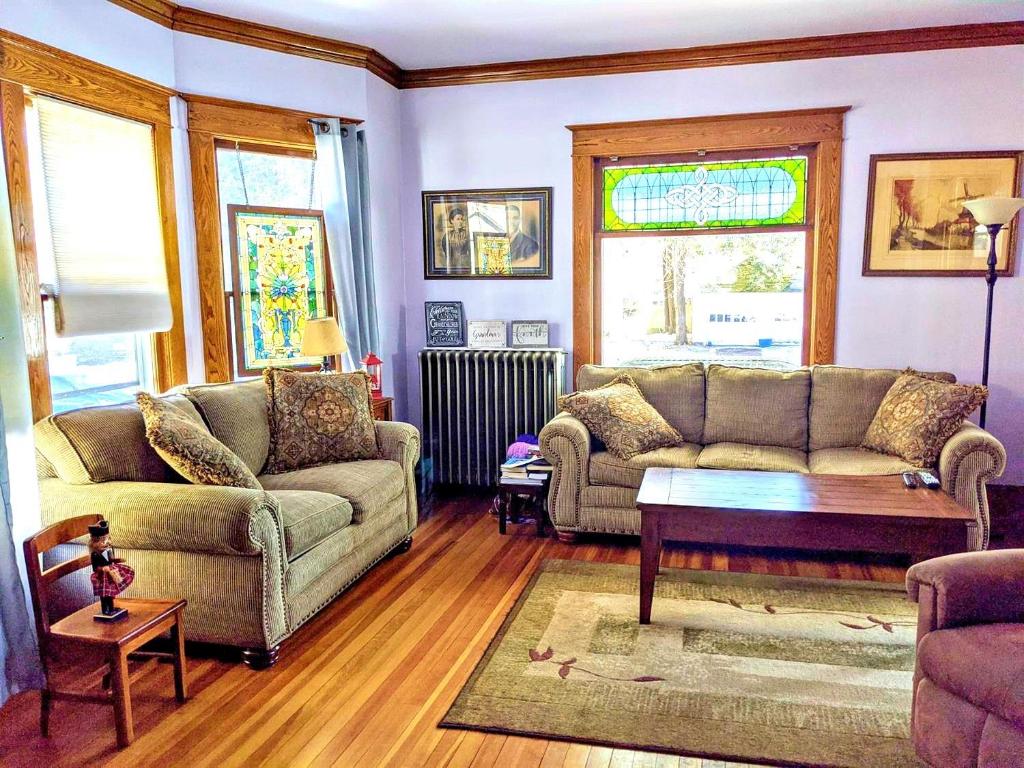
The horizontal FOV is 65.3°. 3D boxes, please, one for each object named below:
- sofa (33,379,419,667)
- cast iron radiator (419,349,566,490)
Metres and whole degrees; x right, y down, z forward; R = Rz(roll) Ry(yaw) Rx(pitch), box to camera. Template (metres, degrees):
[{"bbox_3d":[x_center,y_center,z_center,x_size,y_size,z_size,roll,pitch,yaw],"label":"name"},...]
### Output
[{"bbox_3d":[-1.113,0.473,3.654,0.900,0.940,1.590,1,8,15],"label":"sofa"},{"bbox_3d":[-0.128,0.257,5.138,0.920,0.965,0.230,2,8,16],"label":"cast iron radiator"}]

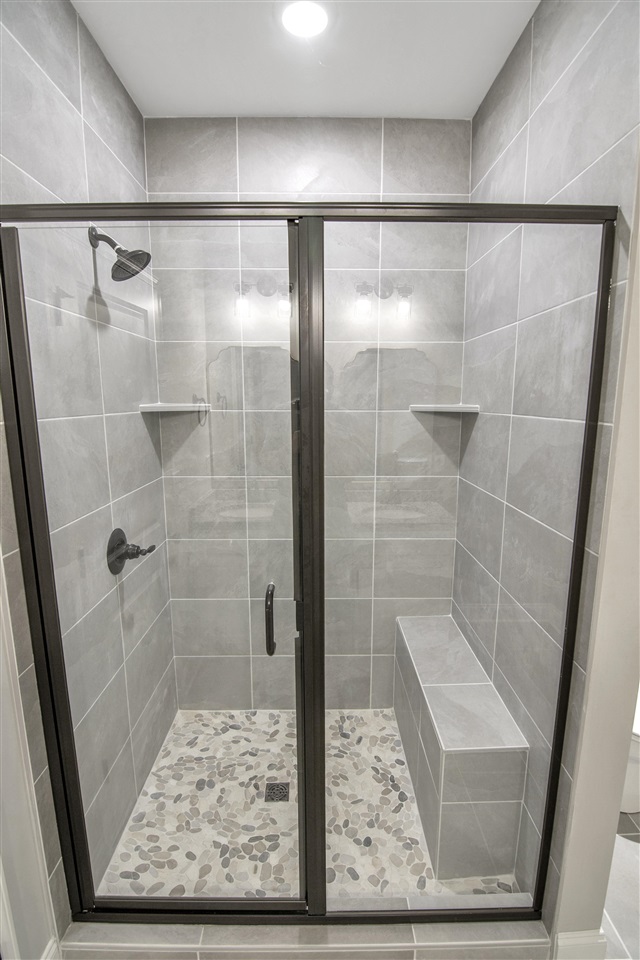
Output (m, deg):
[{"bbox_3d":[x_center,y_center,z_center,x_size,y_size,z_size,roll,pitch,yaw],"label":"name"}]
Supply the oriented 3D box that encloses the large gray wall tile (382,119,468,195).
[{"bbox_3d":[0.462,-1.378,1.830,0.391,0.285,0.012,0,9,-1],"label":"large gray wall tile"}]

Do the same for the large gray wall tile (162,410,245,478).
[{"bbox_3d":[-0.542,-0.158,1.997,0.388,0.306,0.012,0,10,0],"label":"large gray wall tile"}]

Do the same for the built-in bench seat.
[{"bbox_3d":[0.523,1.020,1.790,0.266,0.516,0.822,0,10,0],"label":"built-in bench seat"}]

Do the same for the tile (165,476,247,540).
[{"bbox_3d":[-0.542,0.138,2.048,0.387,0.305,0.012,0,9,-1],"label":"tile"}]

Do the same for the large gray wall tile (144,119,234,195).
[{"bbox_3d":[-0.543,-1.374,1.813,0.387,0.285,0.012,0,9,-1],"label":"large gray wall tile"}]

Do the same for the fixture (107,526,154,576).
[{"bbox_3d":[-0.668,0.254,1.529,0.120,0.157,0.155,0,9,-1],"label":"fixture"}]

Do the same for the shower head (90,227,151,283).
[{"bbox_3d":[-0.639,-0.732,1.387,0.185,0.173,0.154,0,10,0],"label":"shower head"}]

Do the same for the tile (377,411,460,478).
[{"bbox_3d":[0.460,-0.158,2.005,0.389,0.306,0.012,0,10,0],"label":"tile"}]

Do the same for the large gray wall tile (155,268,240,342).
[{"bbox_3d":[-0.541,-0.760,1.890,0.388,0.306,0.012,0,10,0],"label":"large gray wall tile"}]

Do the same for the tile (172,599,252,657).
[{"bbox_3d":[-0.543,0.745,2.156,0.388,0.306,0.012,0,10,0],"label":"tile"}]

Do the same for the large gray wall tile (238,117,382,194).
[{"bbox_3d":[-0.042,-1.376,1.822,0.610,0.285,0.012,0,9,-1],"label":"large gray wall tile"}]

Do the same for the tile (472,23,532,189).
[{"bbox_3d":[0.666,-1.341,1.591,0.012,0.285,0.477,0,9,-1],"label":"tile"}]

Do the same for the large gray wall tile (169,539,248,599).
[{"bbox_3d":[-0.542,0.442,2.095,0.387,0.305,0.012,0,9,-1],"label":"large gray wall tile"}]

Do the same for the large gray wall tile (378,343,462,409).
[{"bbox_3d":[0.463,-0.474,1.970,0.391,0.305,0.012,0,9,-1],"label":"large gray wall tile"}]

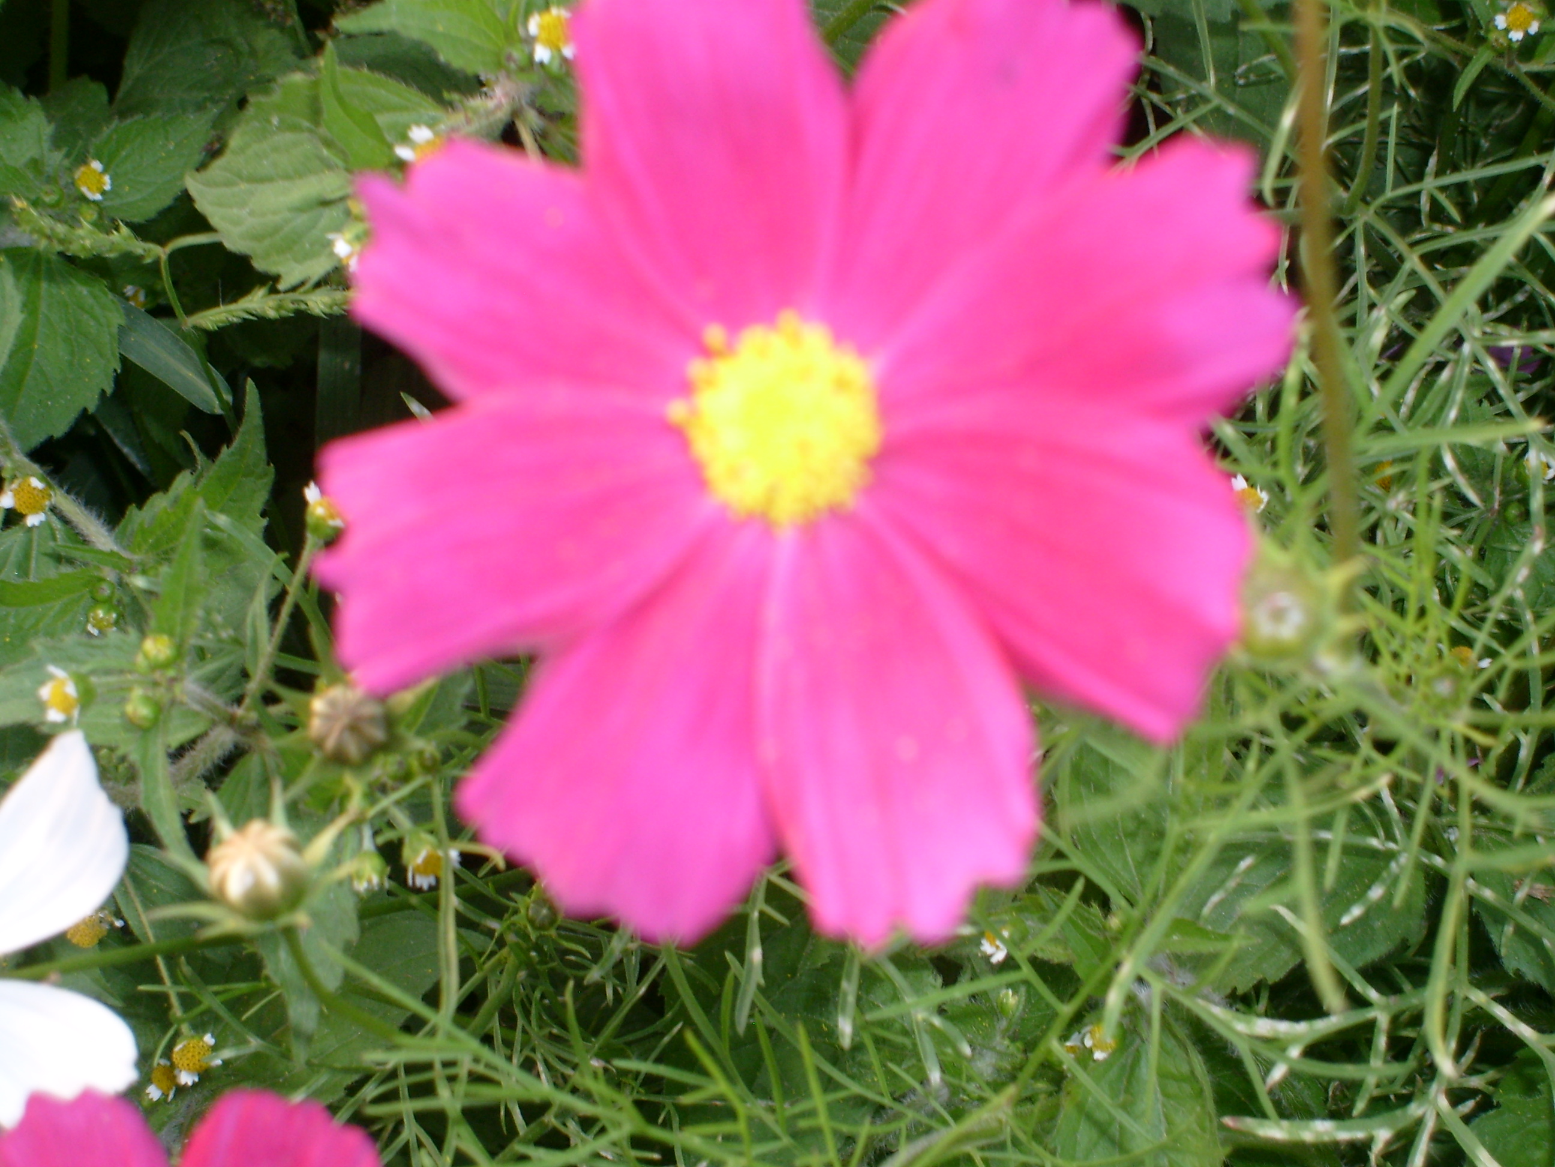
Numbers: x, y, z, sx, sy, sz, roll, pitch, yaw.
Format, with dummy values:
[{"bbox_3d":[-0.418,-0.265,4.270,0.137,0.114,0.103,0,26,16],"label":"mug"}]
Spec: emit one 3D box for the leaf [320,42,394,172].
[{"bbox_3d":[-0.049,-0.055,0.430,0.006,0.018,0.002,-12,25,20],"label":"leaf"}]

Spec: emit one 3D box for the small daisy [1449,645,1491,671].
[{"bbox_3d":[0.099,0.011,0.520,0.006,0.004,0.006,0,66,0],"label":"small daisy"}]

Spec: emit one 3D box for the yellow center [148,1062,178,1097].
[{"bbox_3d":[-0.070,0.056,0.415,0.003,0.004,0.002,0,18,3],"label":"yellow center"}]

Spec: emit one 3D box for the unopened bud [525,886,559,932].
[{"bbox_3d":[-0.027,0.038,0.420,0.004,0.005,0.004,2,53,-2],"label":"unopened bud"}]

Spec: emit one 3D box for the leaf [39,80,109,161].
[{"bbox_3d":[-0.101,-0.066,0.525,0.011,0.003,0.015,0,66,0],"label":"leaf"}]

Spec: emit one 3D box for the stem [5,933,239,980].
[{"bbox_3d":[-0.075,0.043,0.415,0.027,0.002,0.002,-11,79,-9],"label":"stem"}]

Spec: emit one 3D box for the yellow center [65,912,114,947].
[{"bbox_3d":[-0.086,0.043,0.455,0.005,0.004,0.005,0,78,0],"label":"yellow center"}]

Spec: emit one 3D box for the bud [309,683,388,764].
[{"bbox_3d":[-0.041,0.013,0.345,0.007,0.007,0.007,0,9,3],"label":"bud"}]

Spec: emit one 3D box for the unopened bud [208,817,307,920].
[{"bbox_3d":[-0.055,0.030,0.385,0.011,0.011,0.011,-3,63,8],"label":"unopened bud"}]

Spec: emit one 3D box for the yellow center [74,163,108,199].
[{"bbox_3d":[-0.078,-0.046,0.415,0.004,0.003,0.004,0,81,-3],"label":"yellow center"}]

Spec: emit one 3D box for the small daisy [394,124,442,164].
[{"bbox_3d":[-0.047,-0.057,0.480,0.007,0.004,0.007,-2,69,6],"label":"small daisy"}]

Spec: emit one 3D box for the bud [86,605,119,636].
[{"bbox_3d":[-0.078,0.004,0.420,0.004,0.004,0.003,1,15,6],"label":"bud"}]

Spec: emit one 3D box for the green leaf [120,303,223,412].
[{"bbox_3d":[-0.091,-0.034,0.540,0.026,0.004,0.009,43,69,12],"label":"green leaf"}]

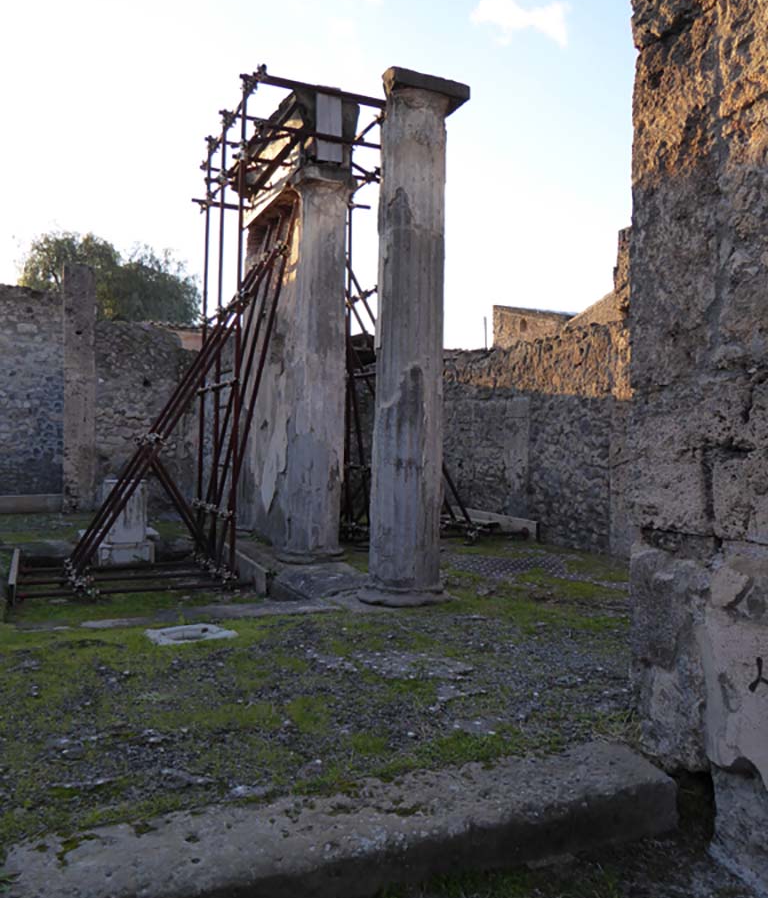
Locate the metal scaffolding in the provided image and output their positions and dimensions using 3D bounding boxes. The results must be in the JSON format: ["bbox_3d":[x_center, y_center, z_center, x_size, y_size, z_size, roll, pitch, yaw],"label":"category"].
[{"bbox_3d":[-1.186,-1.309,9.025,5.580,5.480,2.200,1,-1,-27],"label":"metal scaffolding"}]

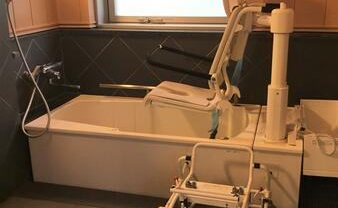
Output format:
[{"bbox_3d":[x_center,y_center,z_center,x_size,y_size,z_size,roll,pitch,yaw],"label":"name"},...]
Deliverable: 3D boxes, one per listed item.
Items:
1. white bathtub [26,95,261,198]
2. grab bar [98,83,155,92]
[{"bbox_3d":[-0.126,0.276,2.925,1.499,0.400,0.818,4,18,15],"label":"white bathtub"},{"bbox_3d":[-0.284,-0.126,3.259,0.620,0.045,0.080,4,18,15],"label":"grab bar"}]

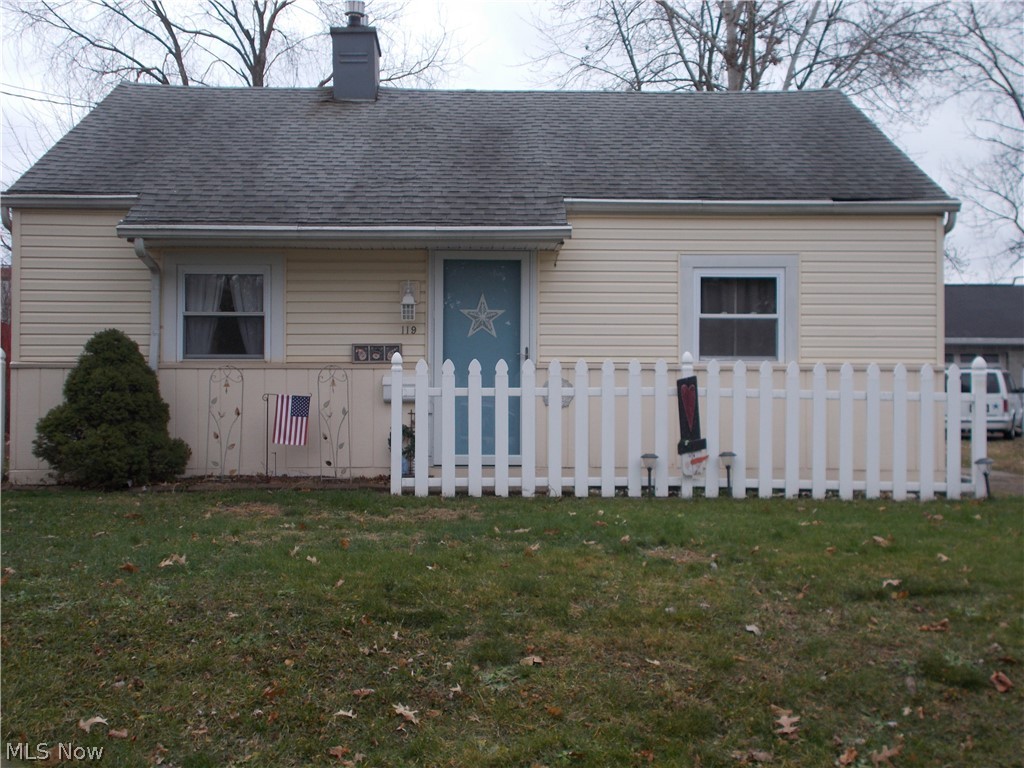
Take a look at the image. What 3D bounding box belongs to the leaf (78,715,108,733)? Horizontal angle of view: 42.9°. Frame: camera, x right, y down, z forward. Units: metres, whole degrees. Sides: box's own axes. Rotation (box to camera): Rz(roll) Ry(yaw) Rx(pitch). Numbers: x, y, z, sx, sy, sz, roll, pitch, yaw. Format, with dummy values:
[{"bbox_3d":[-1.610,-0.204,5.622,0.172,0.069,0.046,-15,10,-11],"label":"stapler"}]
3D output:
[{"bbox_3d":[-1.507,1.226,4.688,0.105,0.035,0.080,0,-1,0],"label":"leaf"}]

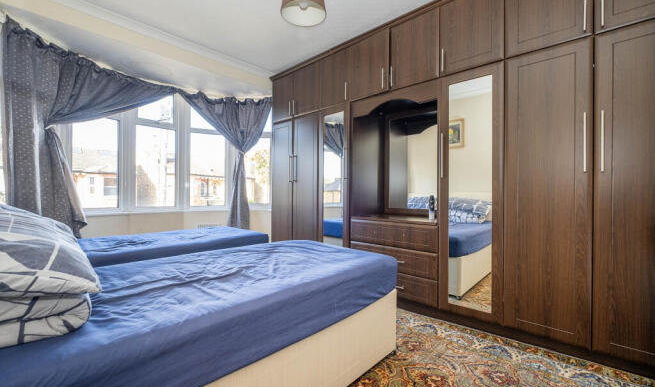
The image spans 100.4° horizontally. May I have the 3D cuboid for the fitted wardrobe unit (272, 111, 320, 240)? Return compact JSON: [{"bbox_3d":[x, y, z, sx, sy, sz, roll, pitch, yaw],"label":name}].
[{"bbox_3d":[-0.217,0.043,3.505,0.857,1.898,0.580,0,0,41],"label":"fitted wardrobe unit"}]

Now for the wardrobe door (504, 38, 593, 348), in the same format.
[{"bbox_3d":[1.398,0.003,1.752,0.433,1.826,0.040,0,0,41],"label":"wardrobe door"}]

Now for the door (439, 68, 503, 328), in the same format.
[{"bbox_3d":[1.068,0.003,2.038,0.435,1.826,0.040,0,0,41],"label":"door"}]

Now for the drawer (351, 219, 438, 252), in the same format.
[{"bbox_3d":[0.694,0.366,2.612,0.850,0.215,0.420,0,0,41],"label":"drawer"}]

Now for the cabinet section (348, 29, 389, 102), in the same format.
[{"bbox_3d":[0.605,-1.228,2.900,0.458,0.561,0.570,0,0,42],"label":"cabinet section"}]

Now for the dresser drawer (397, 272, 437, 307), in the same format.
[{"bbox_3d":[0.694,0.806,2.612,0.850,0.215,0.420,0,0,41],"label":"dresser drawer"}]

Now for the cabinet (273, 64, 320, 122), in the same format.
[{"bbox_3d":[-0.211,-1.184,3.499,0.854,0.558,0.580,0,0,41],"label":"cabinet"}]

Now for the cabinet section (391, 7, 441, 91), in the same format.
[{"bbox_3d":[0.940,-1.233,2.599,0.443,0.568,0.570,0,0,42],"label":"cabinet section"}]

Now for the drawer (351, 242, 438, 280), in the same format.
[{"bbox_3d":[0.694,0.587,2.612,0.850,0.217,0.420,0,0,41],"label":"drawer"}]

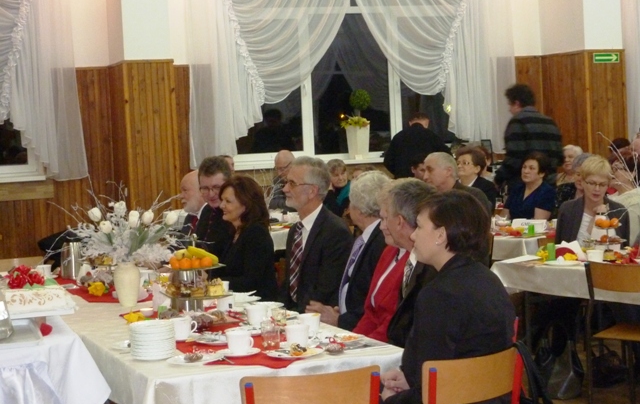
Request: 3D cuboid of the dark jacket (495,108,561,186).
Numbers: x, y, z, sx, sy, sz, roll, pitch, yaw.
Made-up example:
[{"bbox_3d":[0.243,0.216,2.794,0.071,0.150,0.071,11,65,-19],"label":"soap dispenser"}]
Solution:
[{"bbox_3d":[1.624,-0.372,9.600,0.400,0.740,0.540,1,5,45],"label":"dark jacket"}]

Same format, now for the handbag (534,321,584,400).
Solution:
[{"bbox_3d":[1.334,0.865,6.870,0.160,0.420,0.260,-5,4,-40],"label":"handbag"}]

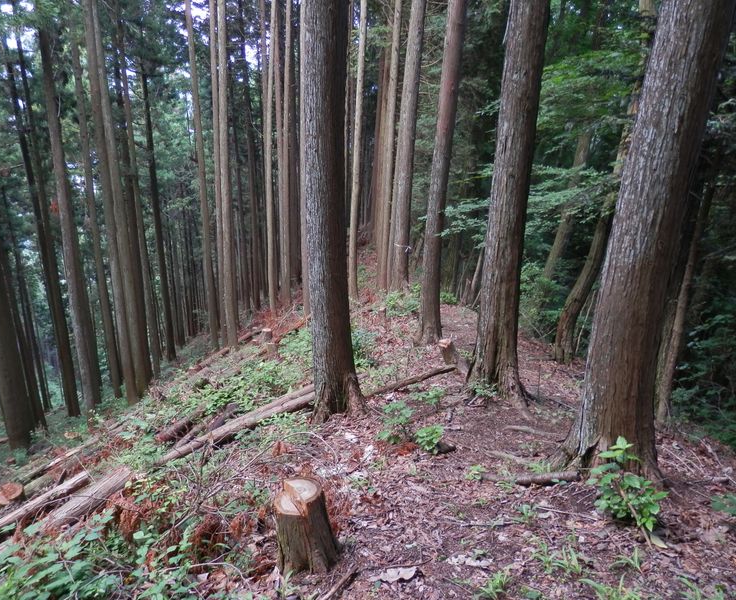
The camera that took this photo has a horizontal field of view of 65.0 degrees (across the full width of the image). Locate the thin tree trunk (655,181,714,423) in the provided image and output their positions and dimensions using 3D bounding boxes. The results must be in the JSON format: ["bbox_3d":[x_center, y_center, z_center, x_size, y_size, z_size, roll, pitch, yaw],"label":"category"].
[{"bbox_3d":[2.411,0.081,4.410,0.110,1.930,0.110,0,21,0],"label":"thin tree trunk"}]

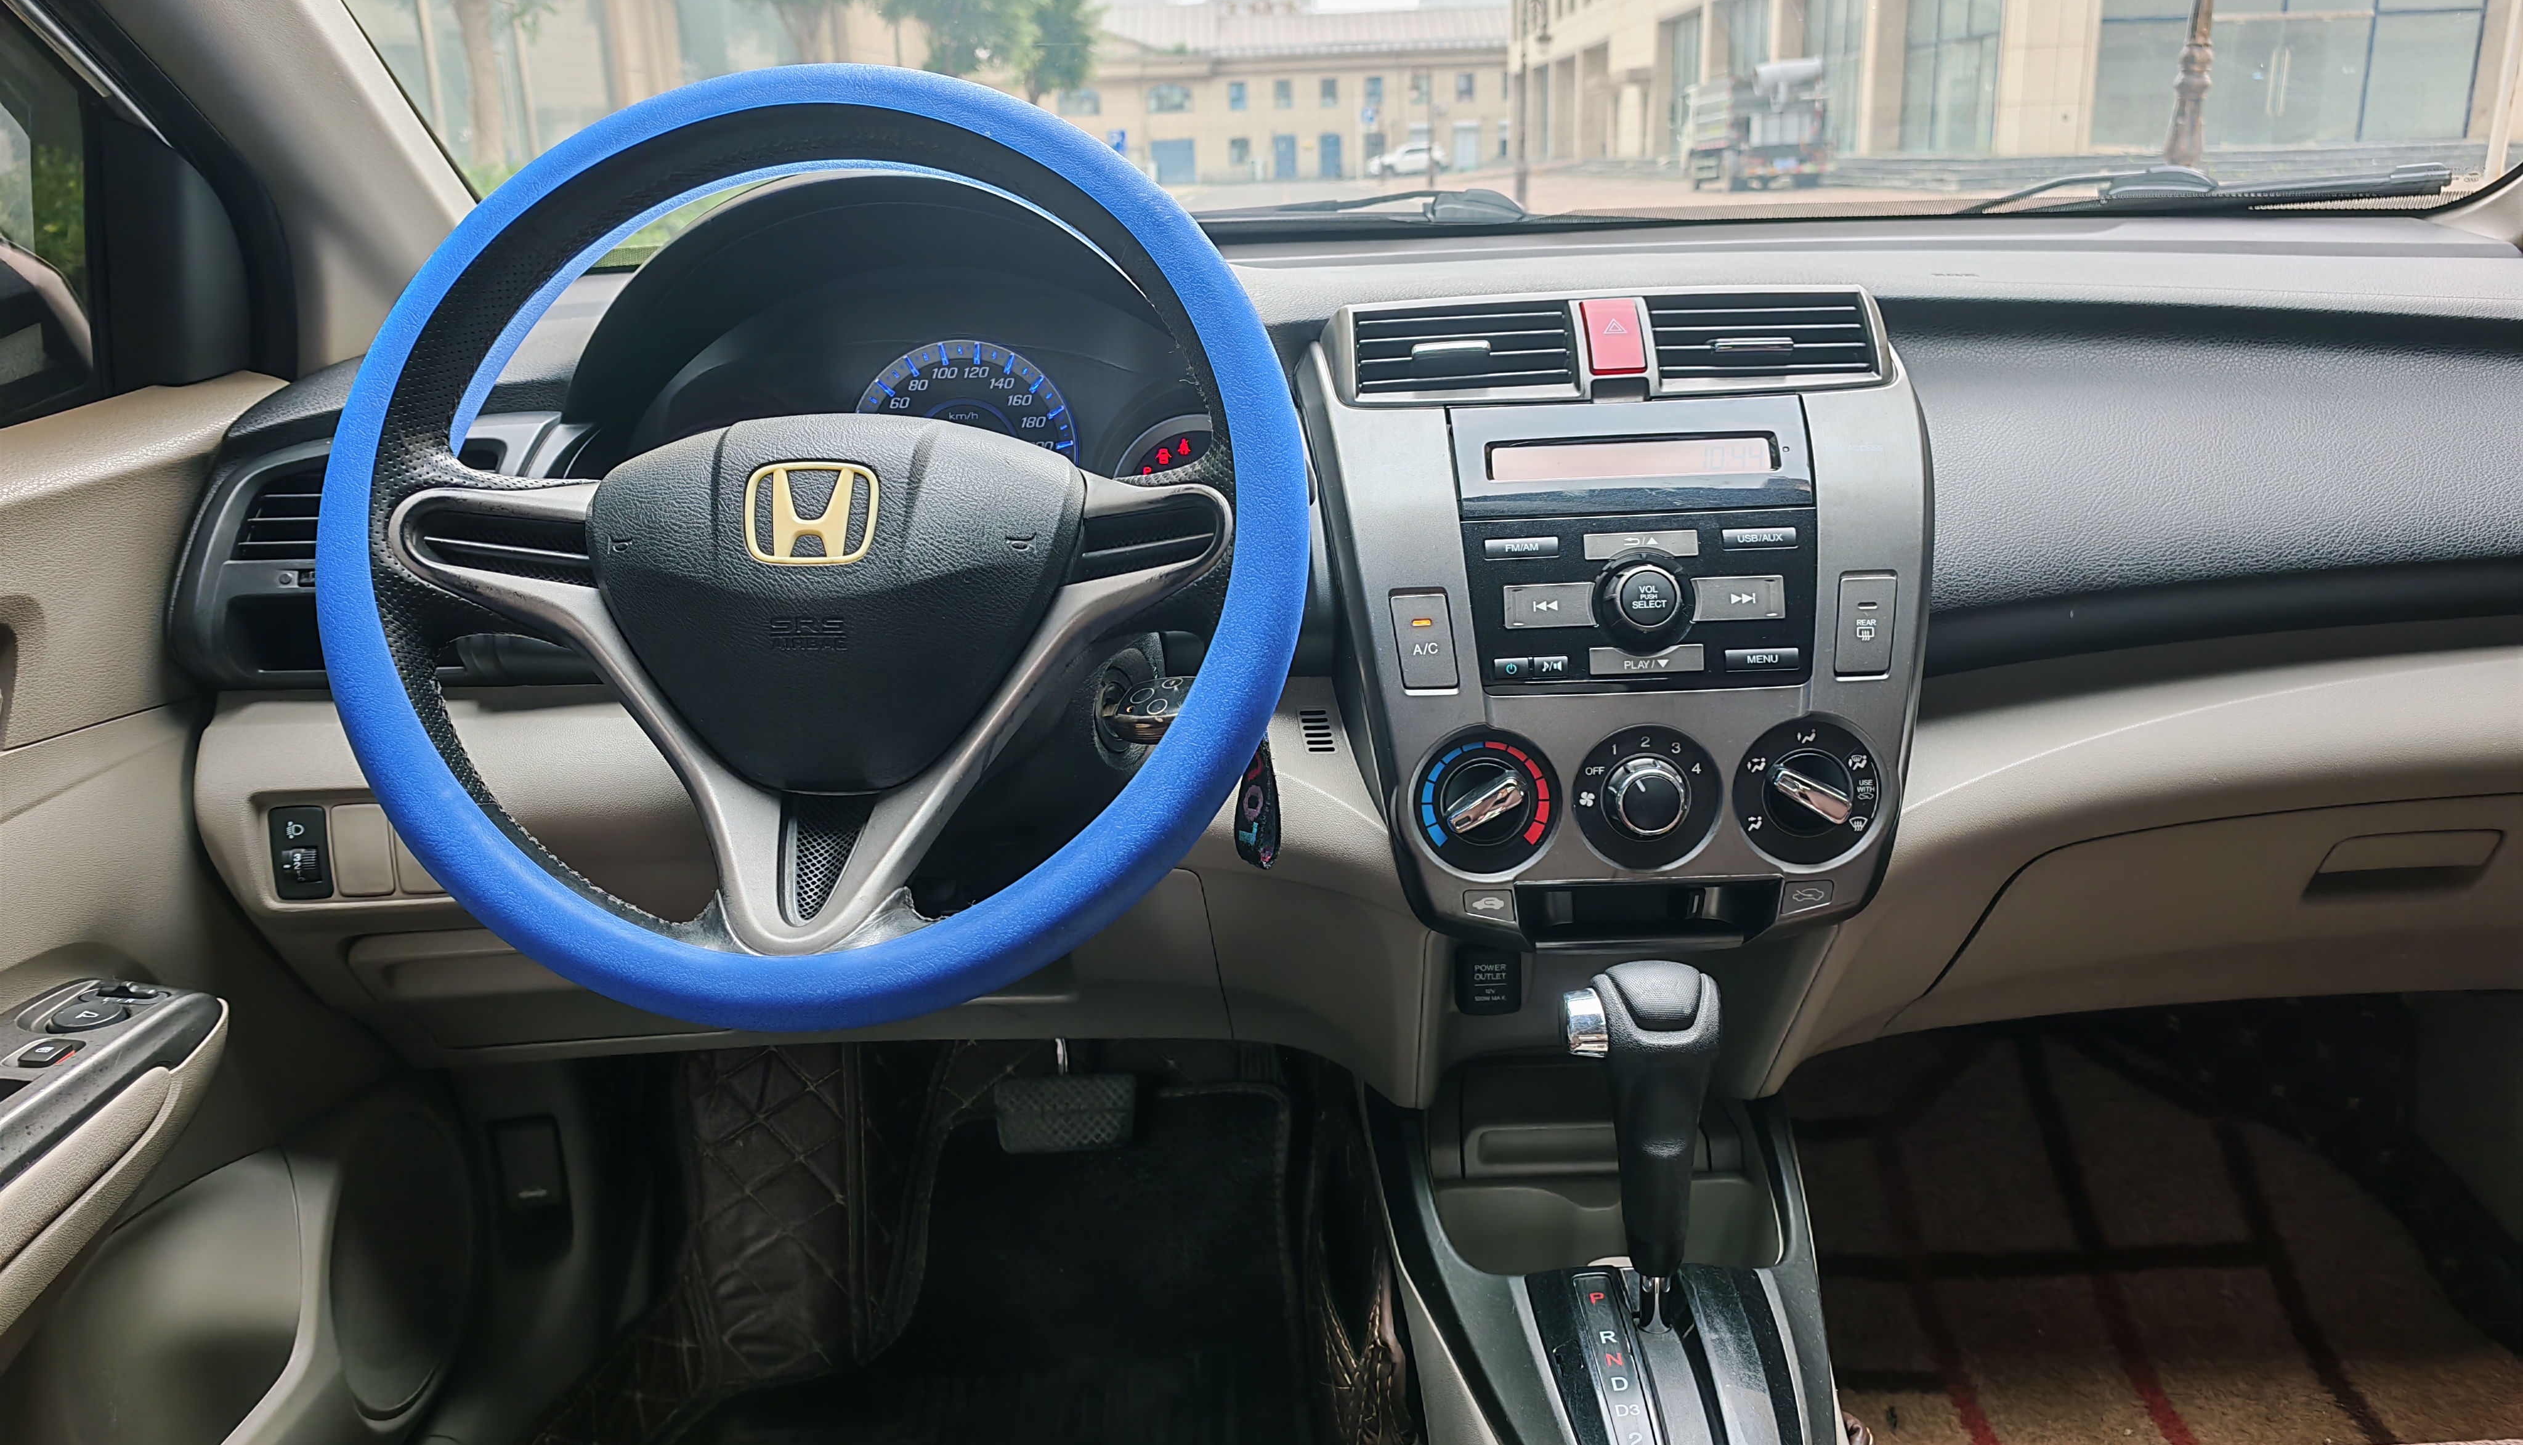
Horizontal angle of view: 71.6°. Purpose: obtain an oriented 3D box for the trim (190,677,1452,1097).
[{"bbox_3d":[-0.205,0.076,0.876,0.585,0.205,0.140,-2,18,0],"label":"trim"}]

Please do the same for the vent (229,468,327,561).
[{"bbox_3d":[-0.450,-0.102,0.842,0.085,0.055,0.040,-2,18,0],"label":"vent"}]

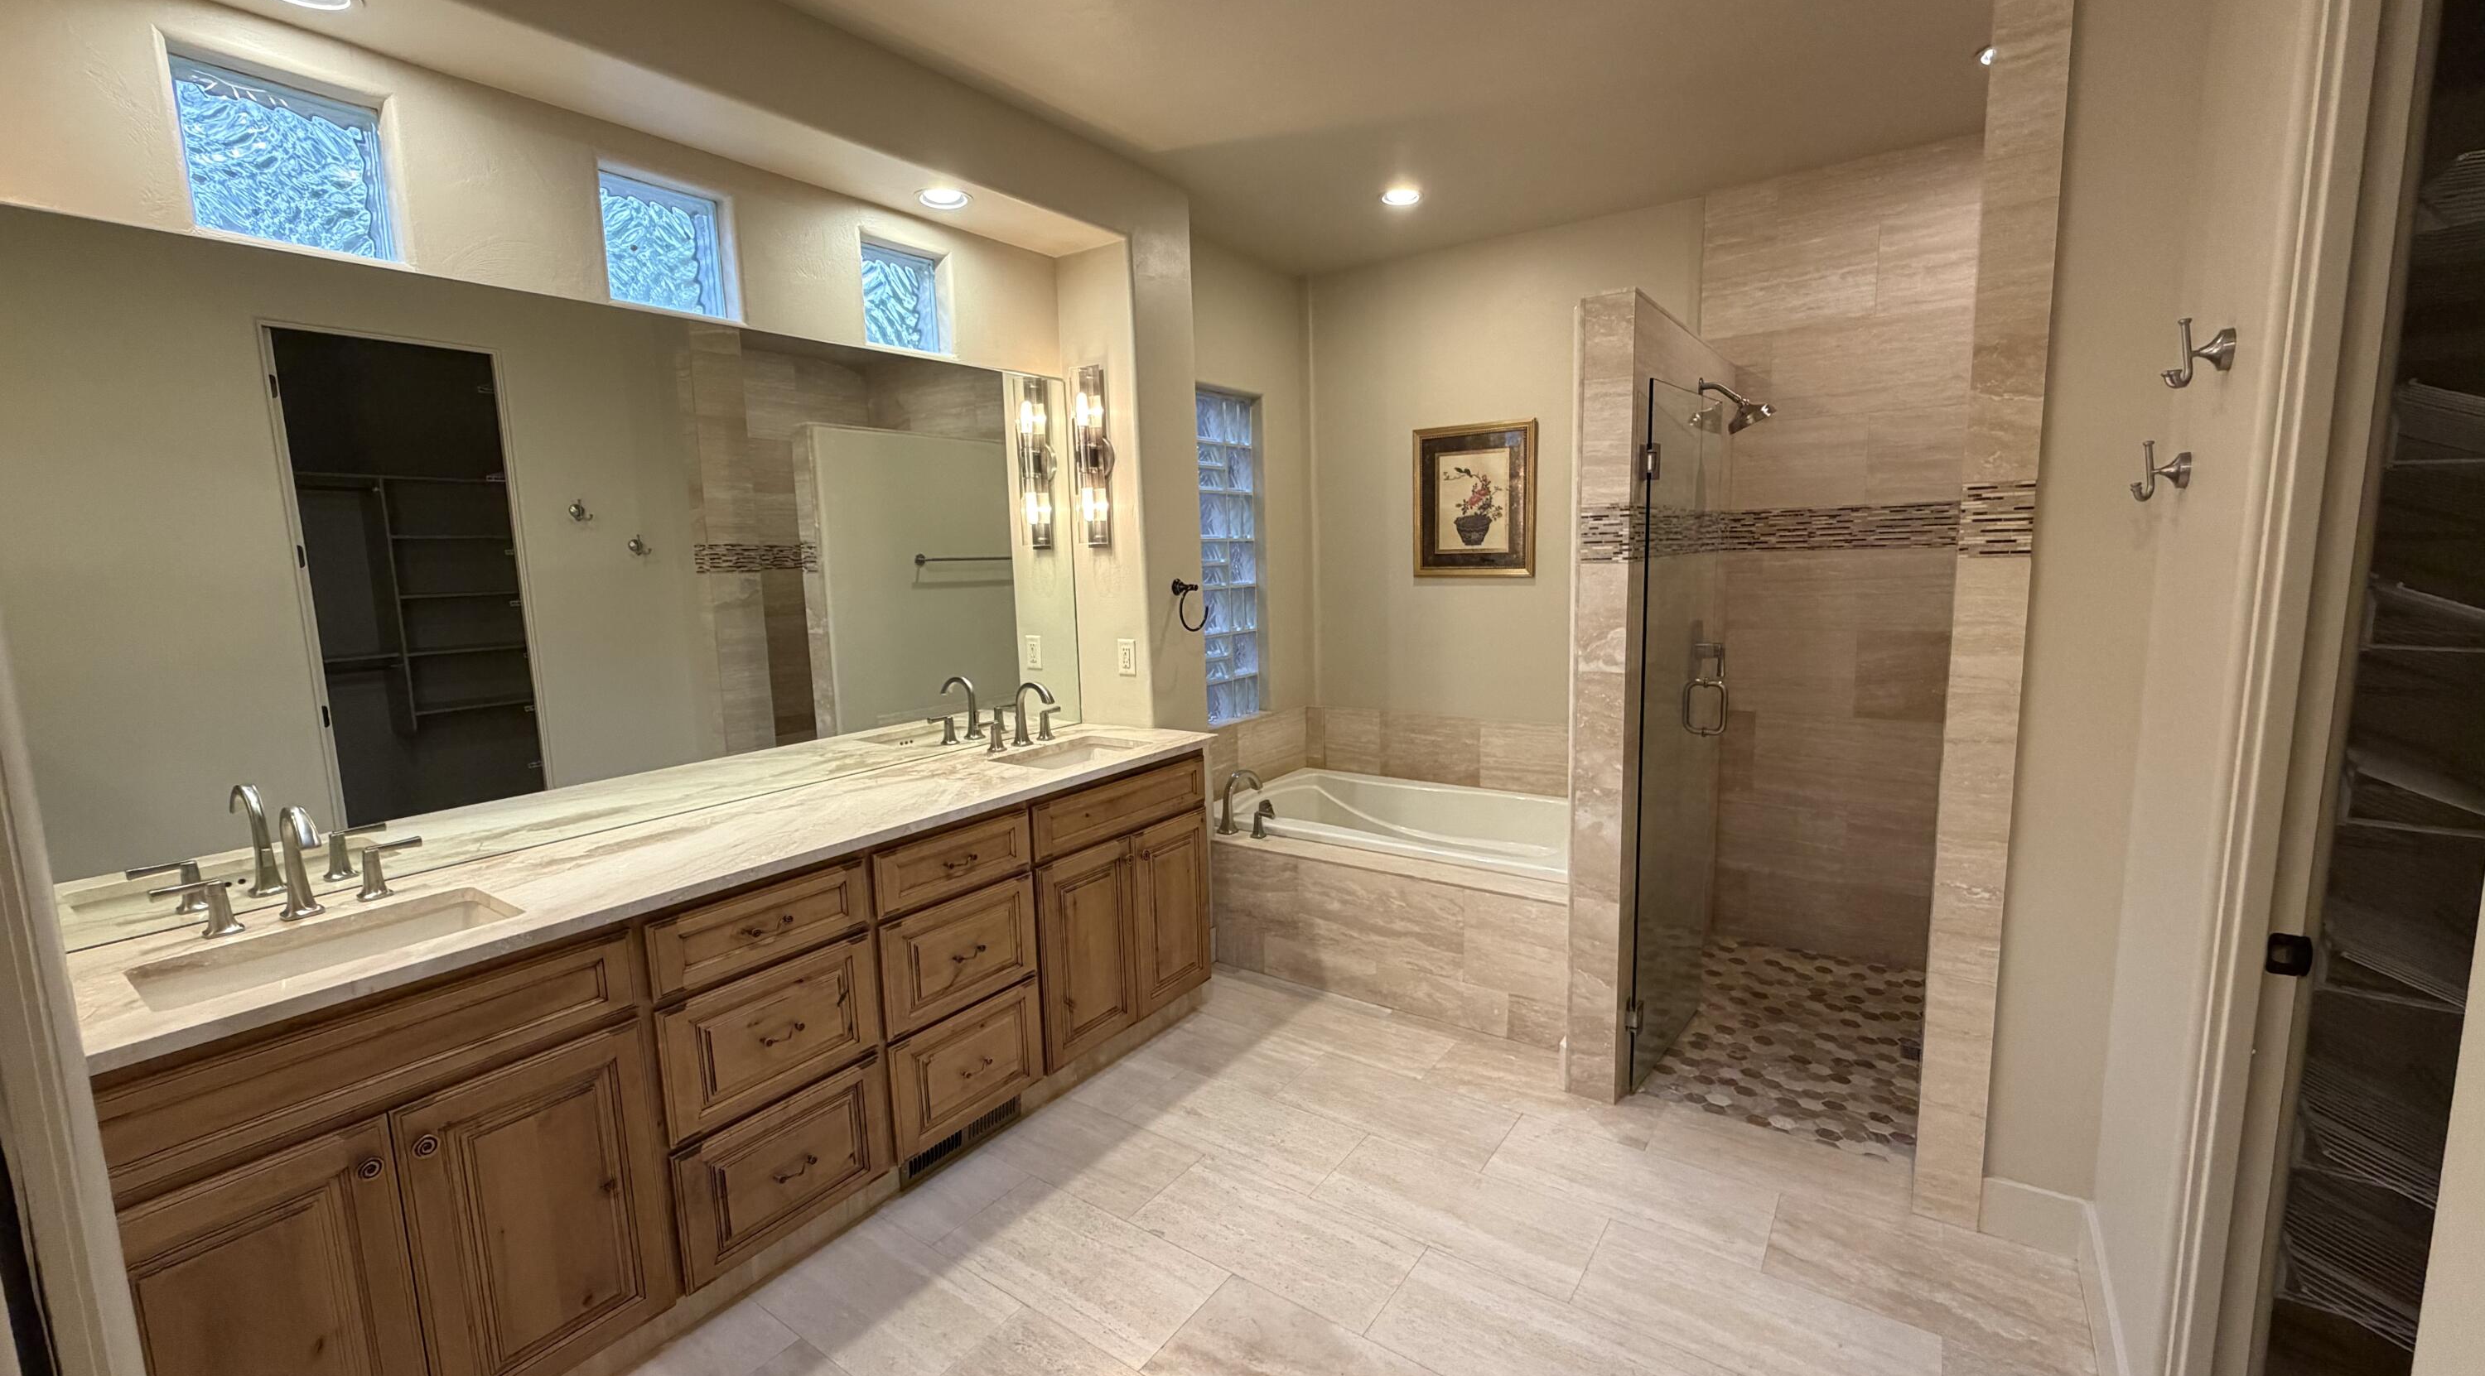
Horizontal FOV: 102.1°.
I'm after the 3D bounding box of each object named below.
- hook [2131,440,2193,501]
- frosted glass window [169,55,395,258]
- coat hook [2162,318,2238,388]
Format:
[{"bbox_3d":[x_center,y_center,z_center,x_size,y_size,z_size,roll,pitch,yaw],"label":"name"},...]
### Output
[{"bbox_3d":[1.569,-0.369,1.720,0.074,0.100,0.058,4,10,35],"label":"hook"},{"bbox_3d":[-1.813,-0.974,1.899,0.075,0.318,0.315,4,10,35],"label":"frosted glass window"},{"bbox_3d":[1.421,-0.498,1.495,0.074,0.100,0.058,4,10,35],"label":"coat hook"}]

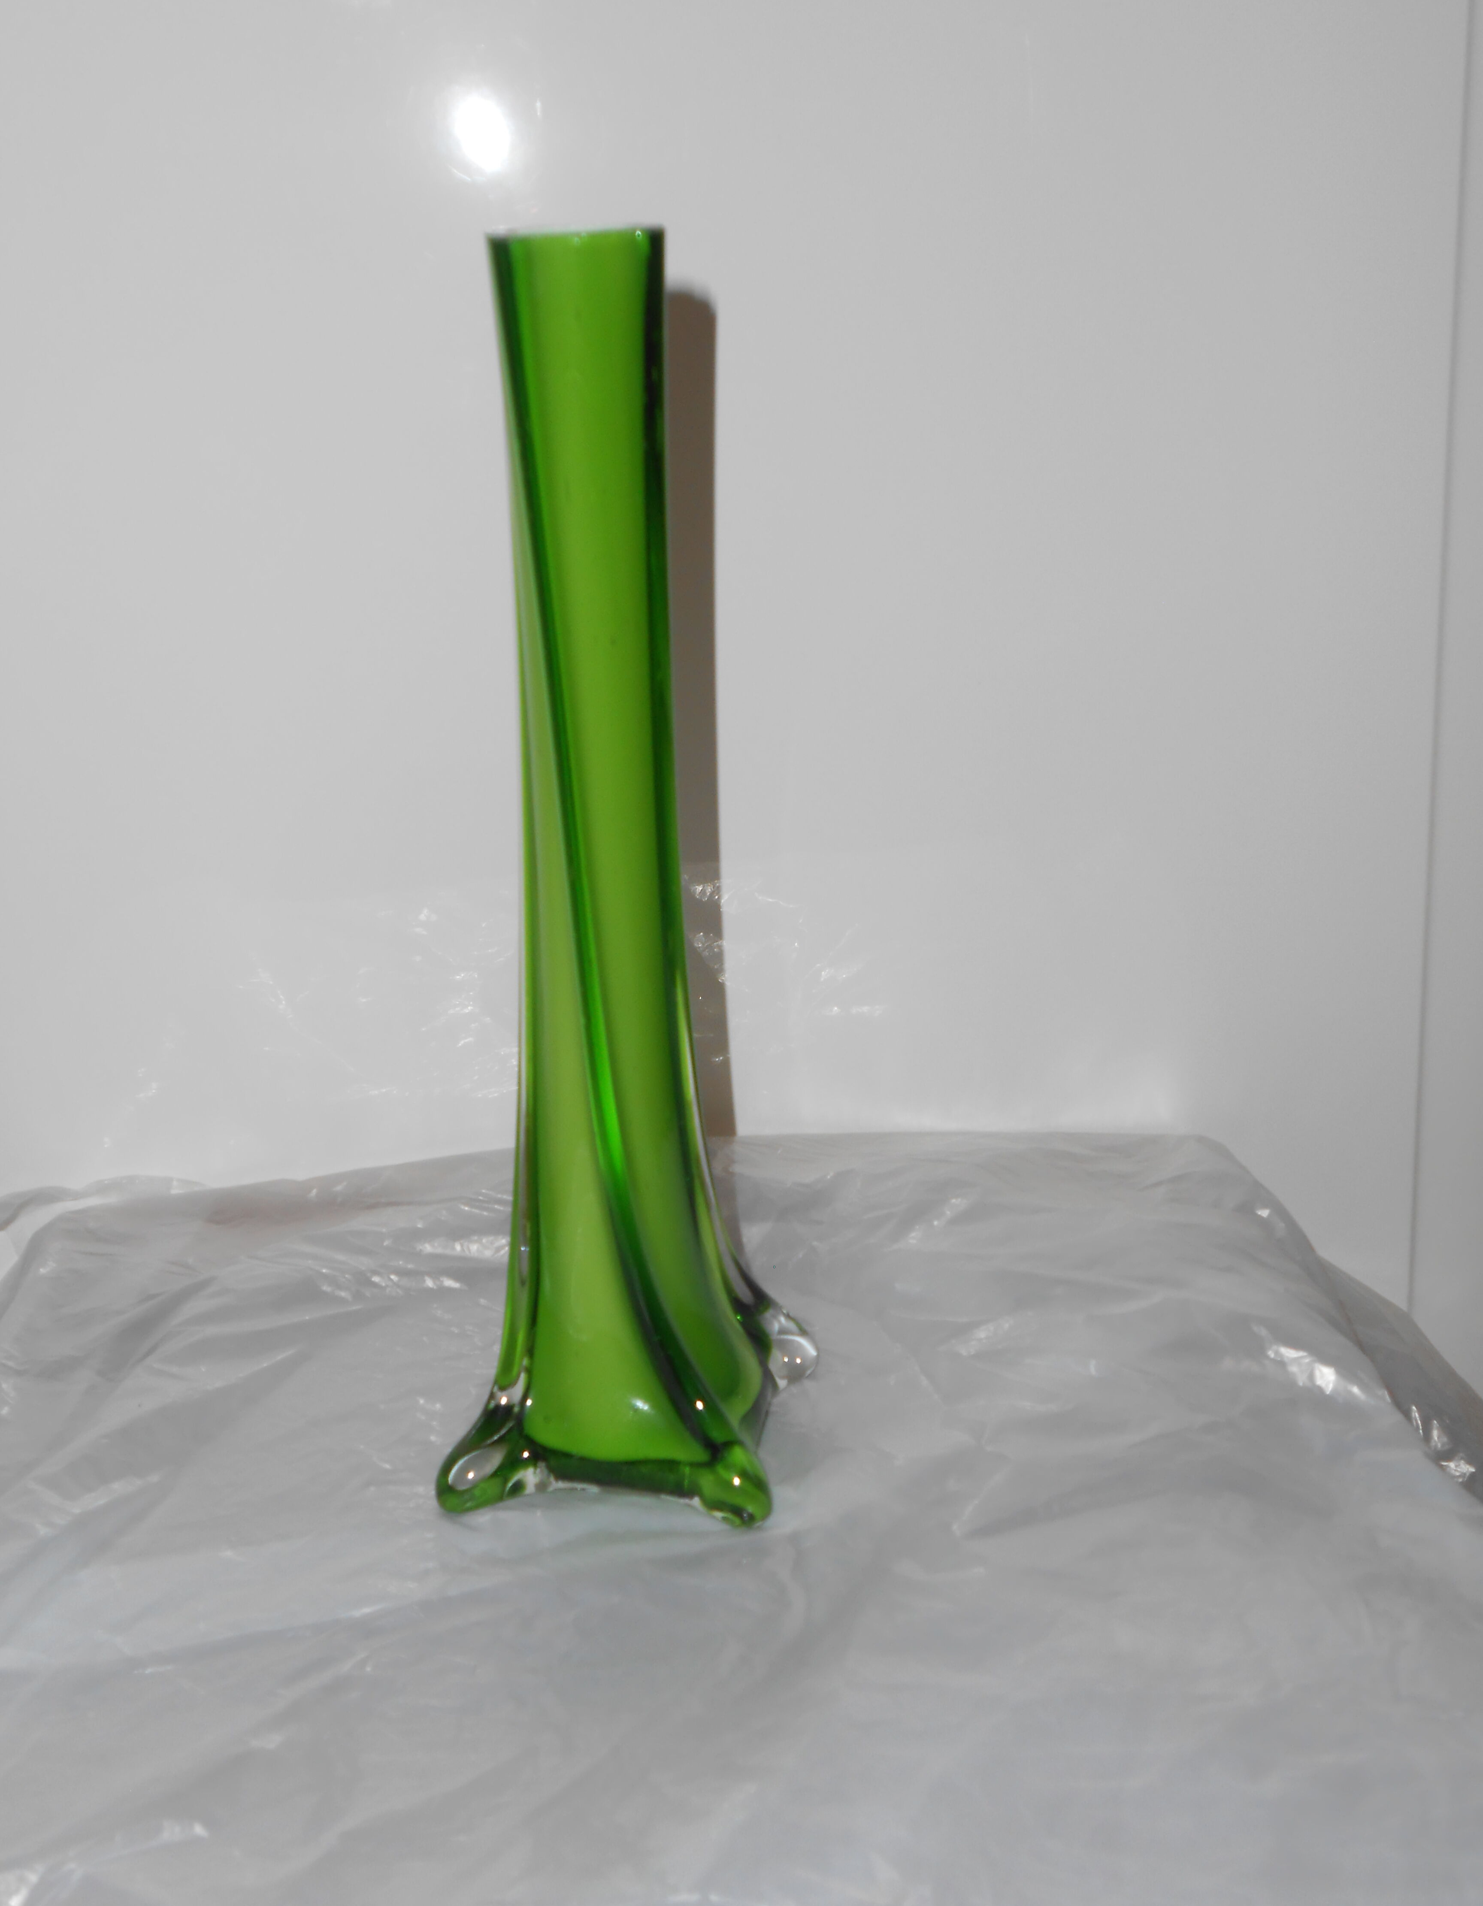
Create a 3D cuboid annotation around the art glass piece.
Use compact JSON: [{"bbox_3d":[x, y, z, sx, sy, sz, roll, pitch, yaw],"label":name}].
[{"bbox_3d":[-0.026,-0.011,0.411,0.062,0.238,0.060,1,18,9],"label":"art glass piece"}]

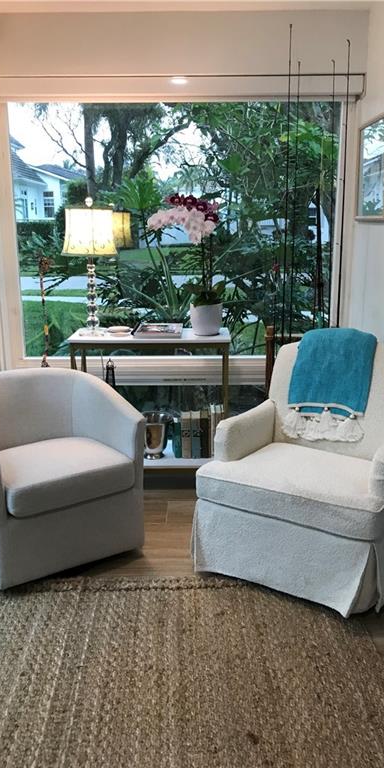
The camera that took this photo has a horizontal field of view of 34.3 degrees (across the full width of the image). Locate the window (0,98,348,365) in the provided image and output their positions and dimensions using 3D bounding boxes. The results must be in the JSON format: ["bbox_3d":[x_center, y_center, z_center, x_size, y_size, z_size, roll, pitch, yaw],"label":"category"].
[{"bbox_3d":[-0.080,-0.777,3.254,1.680,1.300,0.080,0,14,0],"label":"window"}]

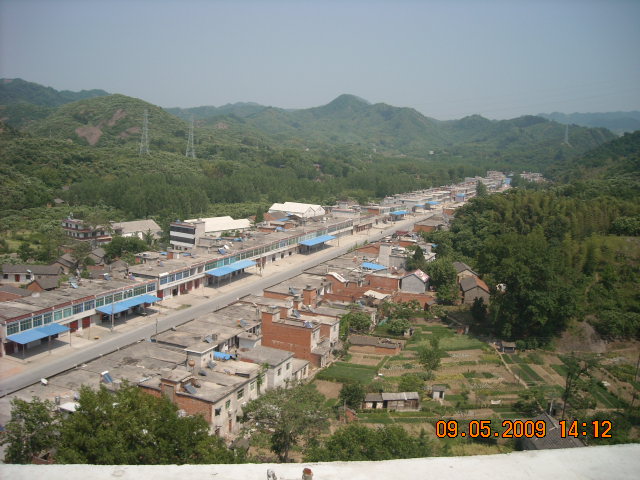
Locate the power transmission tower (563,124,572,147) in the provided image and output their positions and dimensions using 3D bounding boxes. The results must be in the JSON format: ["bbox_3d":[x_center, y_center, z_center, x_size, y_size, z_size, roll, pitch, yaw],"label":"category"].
[{"bbox_3d":[458.971,-194.344,1200.000,9.500,38.000,8.500,1,10,0],"label":"power transmission tower"}]

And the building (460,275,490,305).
[{"bbox_3d":[48.603,15.818,201.465,7.597,5.600,12.500,2,10,7],"label":"building"}]

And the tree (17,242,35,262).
[{"bbox_3d":[-110.527,4.693,242.389,6.742,7.621,6.742,1,10,0],"label":"tree"}]

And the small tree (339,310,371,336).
[{"bbox_3d":[9.061,20.972,163.435,7.577,6.550,7.577,1,10,0],"label":"small tree"}]

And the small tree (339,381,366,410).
[{"bbox_3d":[6.099,28.720,119.856,5.186,5.677,5.186,1,10,0],"label":"small tree"}]

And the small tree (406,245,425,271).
[{"bbox_3d":[35.158,6.970,236.607,6.582,10.805,6.582,1,10,0],"label":"small tree"}]

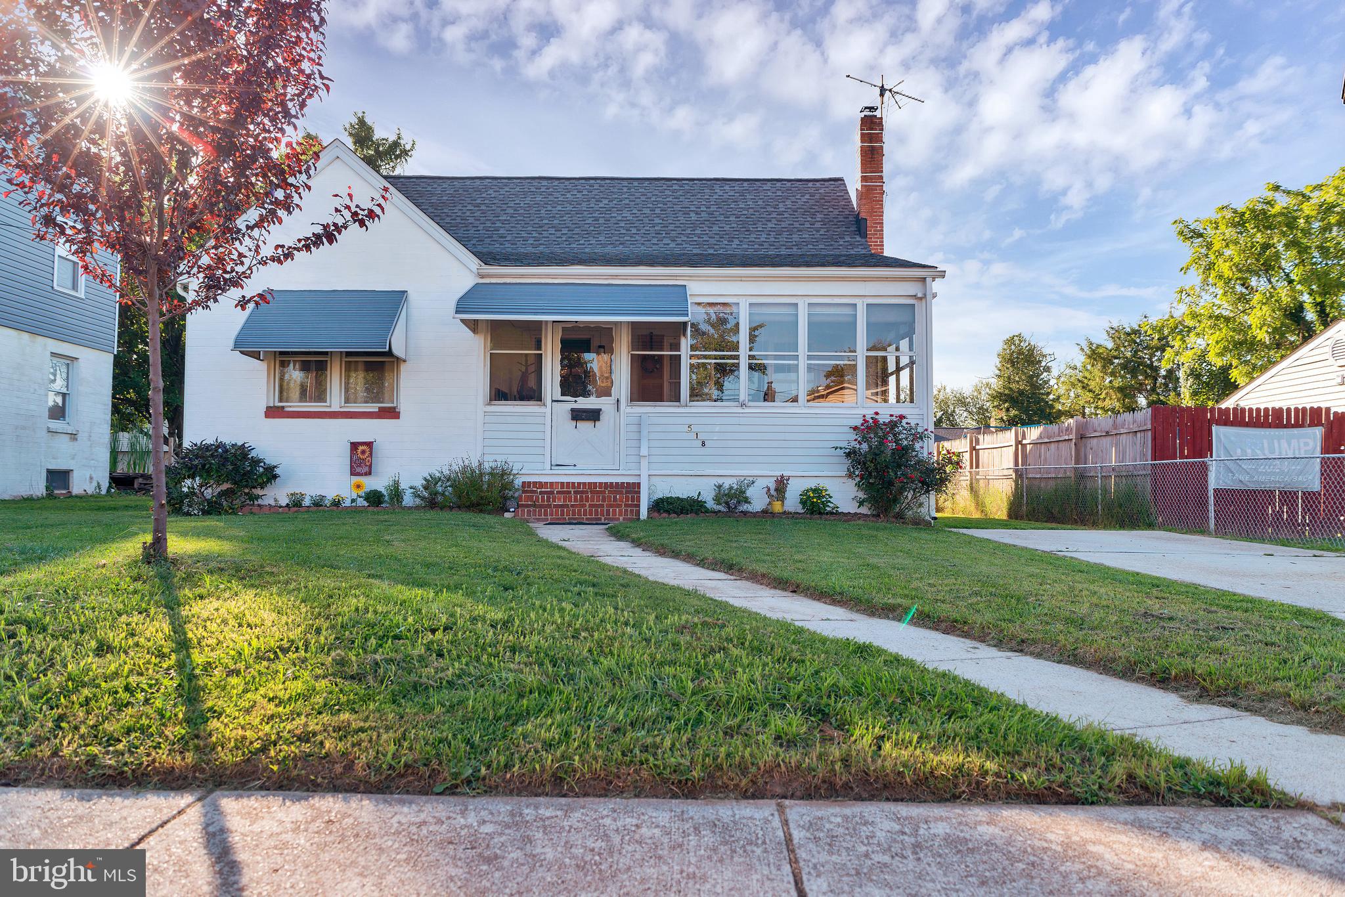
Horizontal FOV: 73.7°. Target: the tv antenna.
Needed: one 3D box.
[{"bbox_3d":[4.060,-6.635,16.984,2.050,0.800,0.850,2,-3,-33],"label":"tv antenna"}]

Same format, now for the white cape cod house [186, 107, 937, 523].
[{"bbox_3d":[-1.265,-2.533,16.547,10.300,7.350,10.700,0,-3,0],"label":"white cape cod house"}]

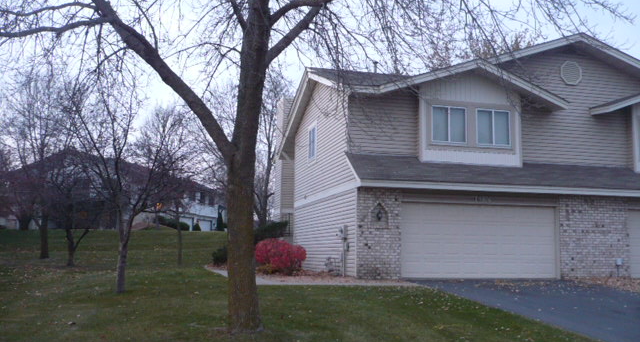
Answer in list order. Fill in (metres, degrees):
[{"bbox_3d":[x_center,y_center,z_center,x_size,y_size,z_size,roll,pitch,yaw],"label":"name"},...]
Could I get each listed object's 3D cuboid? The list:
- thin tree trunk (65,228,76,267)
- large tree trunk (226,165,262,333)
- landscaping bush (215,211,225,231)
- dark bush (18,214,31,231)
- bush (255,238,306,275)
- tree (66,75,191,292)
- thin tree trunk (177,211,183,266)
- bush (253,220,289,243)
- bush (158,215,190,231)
[{"bbox_3d":[-7.826,2.397,20.300,0.301,1.243,0.301,1,-7,0],"label":"thin tree trunk"},{"bbox_3d":[-1.127,1.156,9.700,0.472,2.494,0.449,1,-7,0],"label":"large tree trunk"},{"bbox_3d":[-9.318,4.727,60.000,0.866,1.933,0.866,1,-7,0],"label":"landscaping bush"},{"bbox_3d":[-21.462,3.739,47.000,0.781,1.295,0.781,1,-7,0],"label":"dark bush"},{"bbox_3d":[-1.199,2.535,19.200,1.580,1.098,1.580,1,-7,0],"label":"bush"},{"bbox_3d":[-4.056,0.218,13.800,2.416,4.603,2.536,1,-7,0],"label":"tree"},{"bbox_3d":[-4.668,2.238,21.500,0.128,1.783,0.141,1,-7,0],"label":"thin tree trunk"},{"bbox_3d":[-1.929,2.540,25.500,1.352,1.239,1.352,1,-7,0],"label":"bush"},{"bbox_3d":[-12.140,4.422,54.000,2.614,1.383,1.961,1,-7,0],"label":"bush"}]

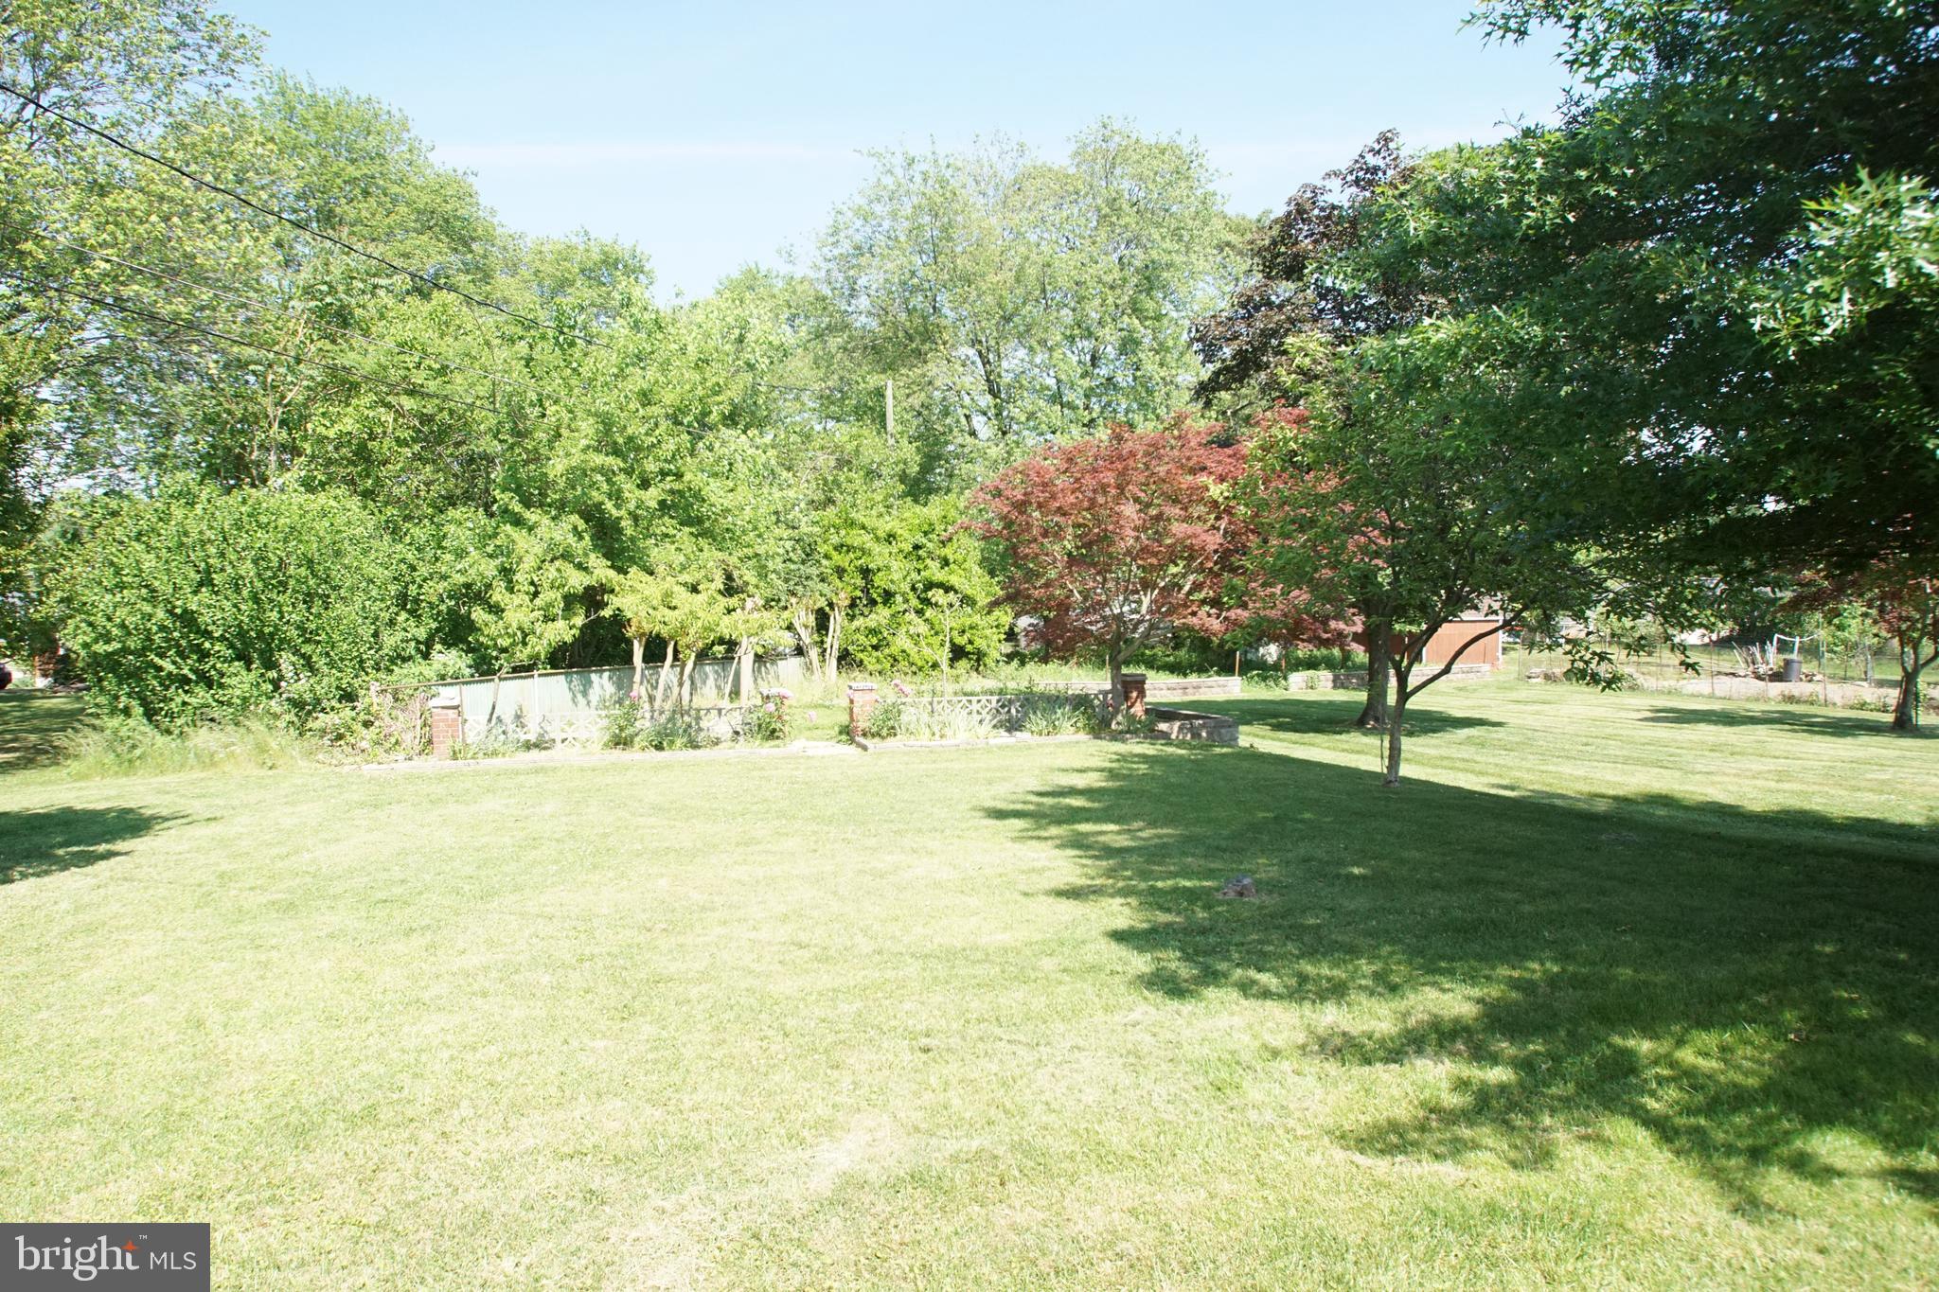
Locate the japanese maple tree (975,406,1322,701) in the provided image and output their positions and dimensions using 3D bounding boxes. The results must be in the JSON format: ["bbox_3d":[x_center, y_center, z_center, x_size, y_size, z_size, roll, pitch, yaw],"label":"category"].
[{"bbox_3d":[2.700,-1.130,14.900,5.400,4.500,5.000,0,1,-11],"label":"japanese maple tree"}]

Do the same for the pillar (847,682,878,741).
[{"bbox_3d":[-1.510,0.940,14.400,0.370,0.810,0.370,0,1,-11],"label":"pillar"}]

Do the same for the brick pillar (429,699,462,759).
[{"bbox_3d":[-6.840,1.080,13.350,0.370,0.800,0.370,0,1,-11],"label":"brick pillar"}]

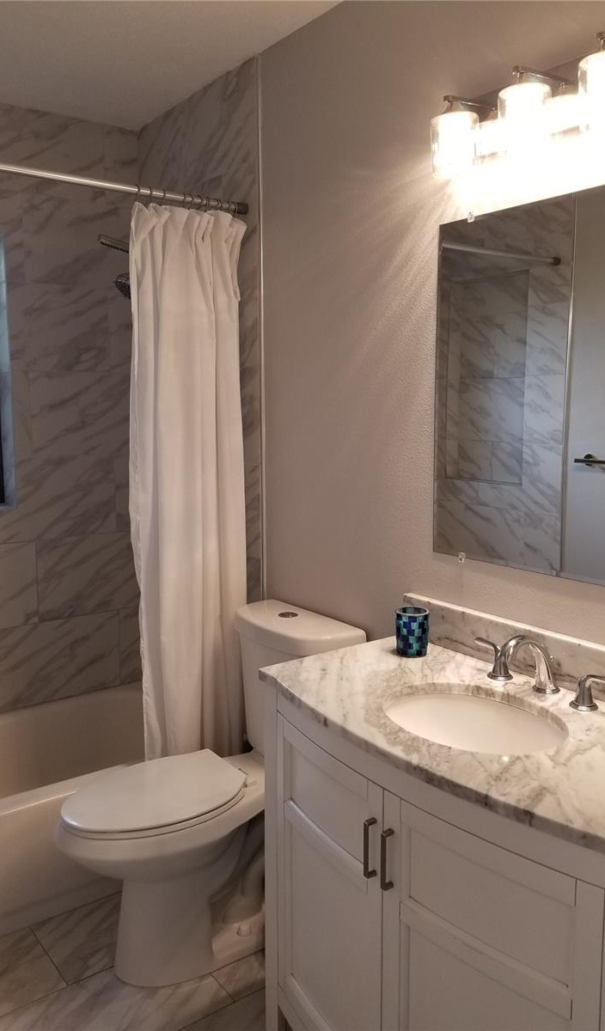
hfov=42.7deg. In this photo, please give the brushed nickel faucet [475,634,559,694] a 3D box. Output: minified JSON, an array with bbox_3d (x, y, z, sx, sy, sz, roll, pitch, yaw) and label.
[{"bbox_3d":[0.394,0.281,1.550,0.164,0.122,0.195,-6,9,-36],"label":"brushed nickel faucet"}]

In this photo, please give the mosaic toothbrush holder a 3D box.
[{"bbox_3d":[0.249,0.264,1.753,0.076,0.102,0.076,0,8,0],"label":"mosaic toothbrush holder"}]

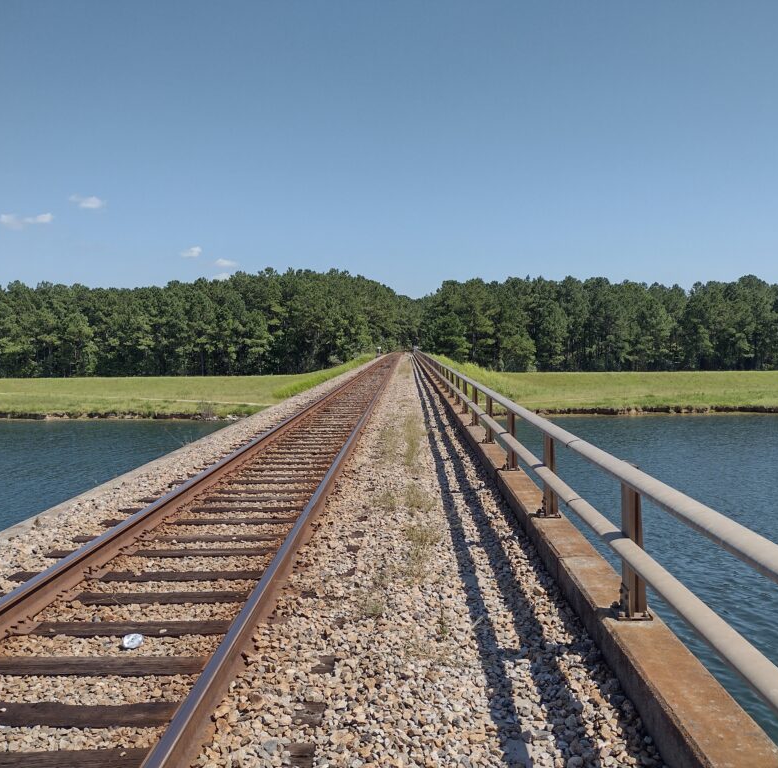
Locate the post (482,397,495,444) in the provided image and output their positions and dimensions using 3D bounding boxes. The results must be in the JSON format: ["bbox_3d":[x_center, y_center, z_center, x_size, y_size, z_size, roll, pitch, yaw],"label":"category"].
[{"bbox_3d":[1.521,0.501,12.131,0.150,0.810,0.140,-1,3,1],"label":"post"}]

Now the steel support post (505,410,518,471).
[{"bbox_3d":[1.473,0.629,9.605,0.150,0.810,0.140,-1,3,1],"label":"steel support post"}]

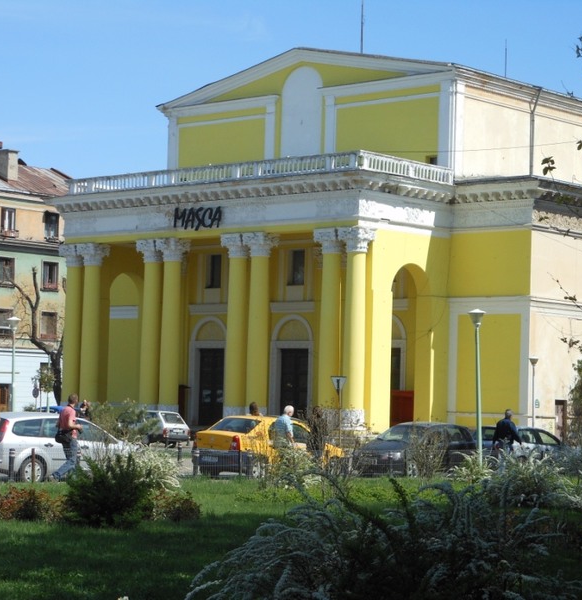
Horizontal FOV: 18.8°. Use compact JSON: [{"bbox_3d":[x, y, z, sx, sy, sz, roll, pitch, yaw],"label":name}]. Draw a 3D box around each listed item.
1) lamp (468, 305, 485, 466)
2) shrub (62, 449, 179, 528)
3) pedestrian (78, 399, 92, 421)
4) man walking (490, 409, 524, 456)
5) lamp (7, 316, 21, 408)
[{"bbox_3d":[4.514,2.269,41.948,0.420,4.110,0.420,-1,-4,0],"label":"lamp"},{"bbox_3d":[-2.265,2.478,23.331,1.450,1.020,1.250,2,-3,0],"label":"shrub"},{"bbox_3d":[-7.512,4.525,64.051,0.500,1.680,0.400,-1,-4,37],"label":"pedestrian"},{"bbox_3d":[5.677,3.756,46.054,0.700,1.760,0.450,0,-4,30],"label":"man walking"},{"bbox_3d":[-7.983,2.512,50.622,0.410,4.000,0.410,2,-3,0],"label":"lamp"}]

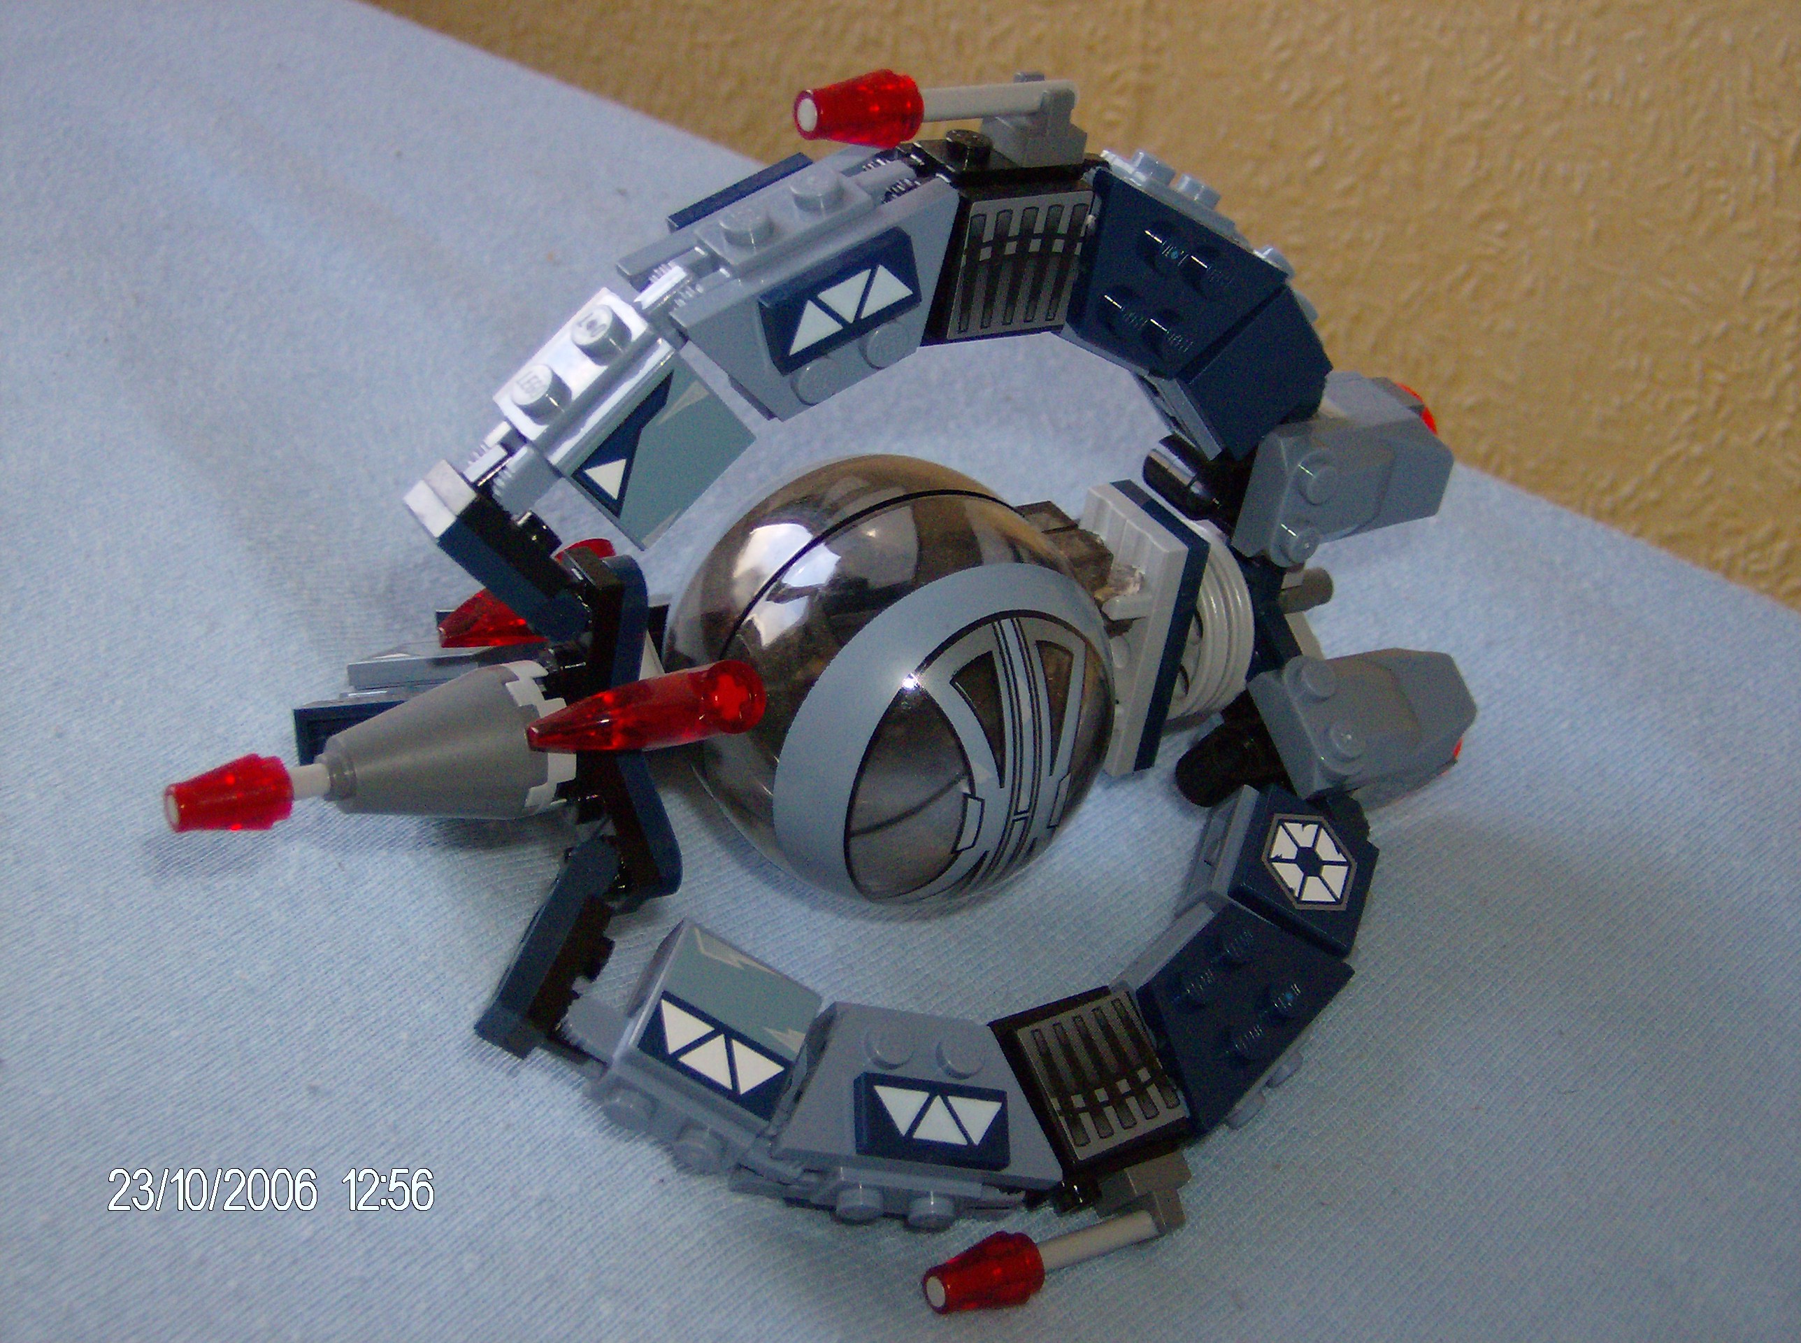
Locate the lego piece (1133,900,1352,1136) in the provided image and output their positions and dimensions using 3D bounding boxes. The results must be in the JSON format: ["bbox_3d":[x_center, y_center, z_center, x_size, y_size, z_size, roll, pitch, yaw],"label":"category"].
[{"bbox_3d":[0.037,0.036,0.266,0.032,0.005,0.016,-35,83,-38],"label":"lego piece"}]

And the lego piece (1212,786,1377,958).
[{"bbox_3d":[0.046,0.024,0.280,0.017,0.006,0.016,32,52,-10],"label":"lego piece"}]

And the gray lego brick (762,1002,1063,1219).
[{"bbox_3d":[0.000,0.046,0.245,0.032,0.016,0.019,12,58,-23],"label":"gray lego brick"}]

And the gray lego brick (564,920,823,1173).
[{"bbox_3d":[-0.022,0.038,0.239,0.019,0.014,0.019,31,52,-11],"label":"gray lego brick"}]

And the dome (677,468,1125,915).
[{"bbox_3d":[-0.001,0.001,0.266,0.049,0.049,0.049,5,35,-3],"label":"dome"}]

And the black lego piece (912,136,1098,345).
[{"bbox_3d":[0.009,-0.044,0.243,0.017,0.019,0.013,-12,39,-32],"label":"black lego piece"}]

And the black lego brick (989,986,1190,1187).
[{"bbox_3d":[0.019,0.046,0.256,0.016,0.013,0.018,-12,70,-34],"label":"black lego brick"}]

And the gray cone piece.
[{"bbox_3d":[-0.047,0.009,0.242,0.024,0.016,0.016,-10,68,-33],"label":"gray cone piece"}]

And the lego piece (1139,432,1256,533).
[{"bbox_3d":[0.035,-0.023,0.283,0.014,0.008,0.008,28,13,-48],"label":"lego piece"}]

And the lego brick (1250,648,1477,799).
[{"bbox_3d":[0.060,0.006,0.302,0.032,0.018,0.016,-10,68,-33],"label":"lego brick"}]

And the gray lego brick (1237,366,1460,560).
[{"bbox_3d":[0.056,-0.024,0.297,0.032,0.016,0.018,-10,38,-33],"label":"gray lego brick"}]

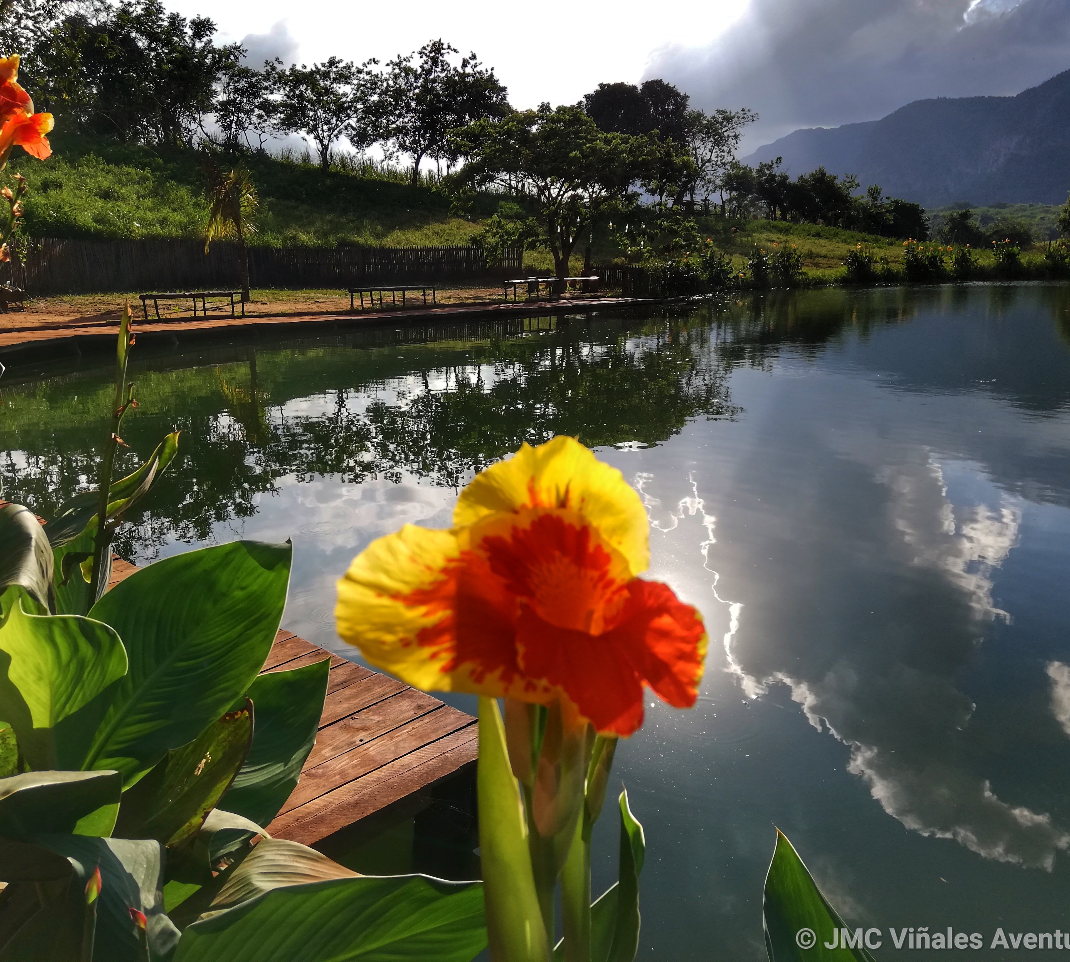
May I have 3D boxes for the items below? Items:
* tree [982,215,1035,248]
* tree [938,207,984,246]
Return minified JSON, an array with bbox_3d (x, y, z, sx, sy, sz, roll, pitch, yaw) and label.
[{"bbox_3d":[45.115,-23.697,95.229,4.593,3.149,4.363,6,15,24],"label":"tree"},{"bbox_3d":[42.002,-25.016,98.555,4.197,3.830,4.197,5,14,22],"label":"tree"}]

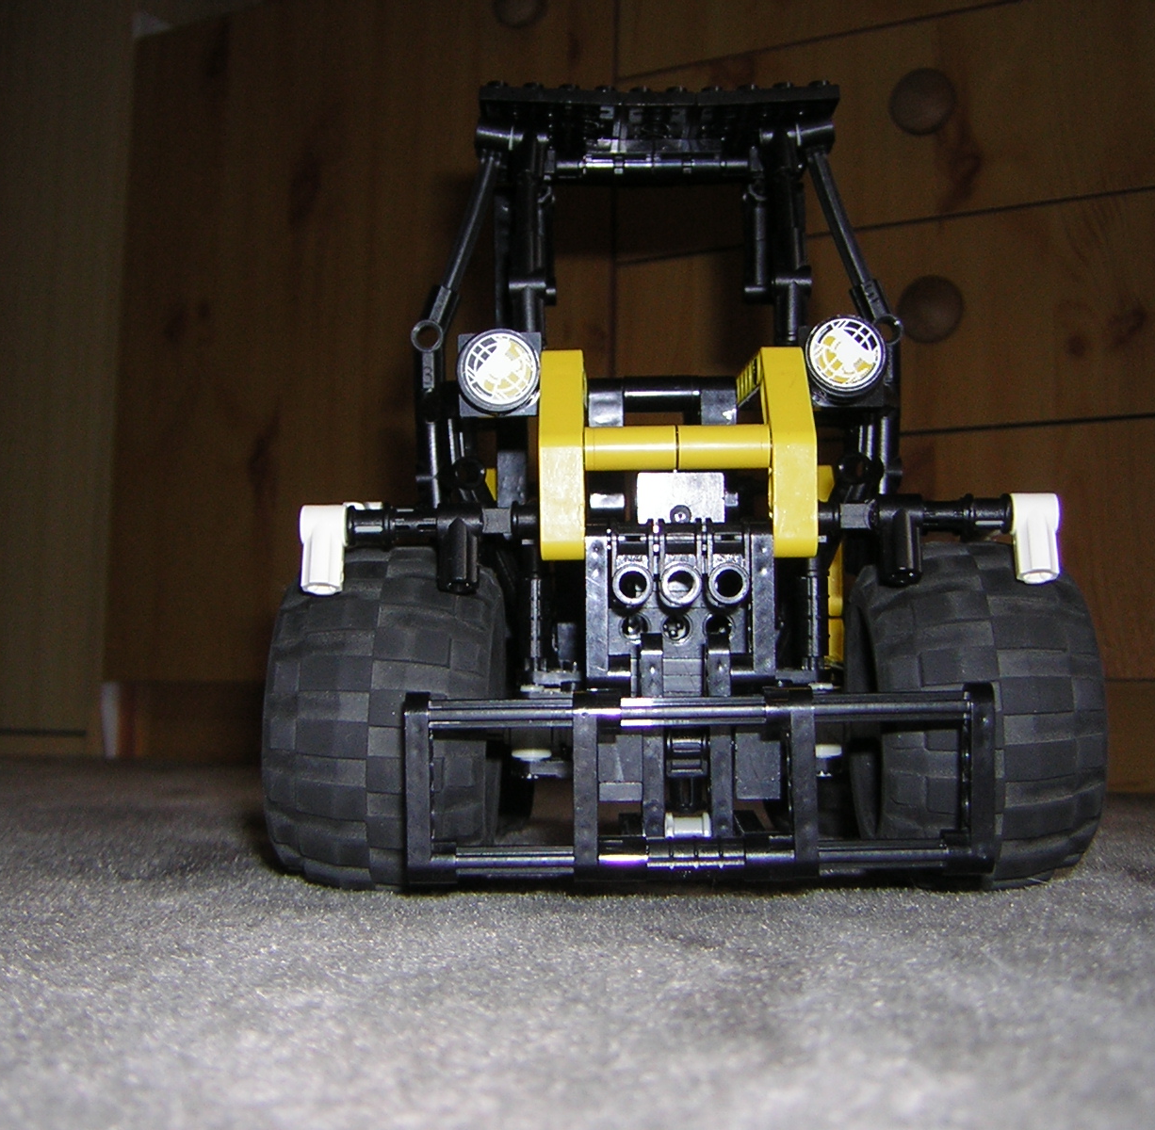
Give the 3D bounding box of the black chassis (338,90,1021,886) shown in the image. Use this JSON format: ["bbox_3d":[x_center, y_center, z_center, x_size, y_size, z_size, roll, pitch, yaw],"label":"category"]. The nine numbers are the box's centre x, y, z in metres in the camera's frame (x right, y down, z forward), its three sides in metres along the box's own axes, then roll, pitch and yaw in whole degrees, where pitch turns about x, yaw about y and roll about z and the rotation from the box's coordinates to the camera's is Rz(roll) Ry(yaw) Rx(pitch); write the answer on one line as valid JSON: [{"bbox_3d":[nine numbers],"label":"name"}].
[{"bbox_3d":[0.020,-0.021,0.384,0.115,0.168,0.262,-1,-5,1],"label":"black chassis"}]

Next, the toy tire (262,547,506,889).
[{"bbox_3d":[-0.037,0.030,0.311,0.042,0.068,0.068,2,-5,1],"label":"toy tire"}]

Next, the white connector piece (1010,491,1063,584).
[{"bbox_3d":[0.082,-0.005,0.279,0.008,0.016,0.008,-2,-21,-1],"label":"white connector piece"}]

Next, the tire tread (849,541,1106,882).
[{"bbox_3d":[0.077,0.029,0.311,0.042,0.068,0.068,-3,-5,3],"label":"tire tread"}]

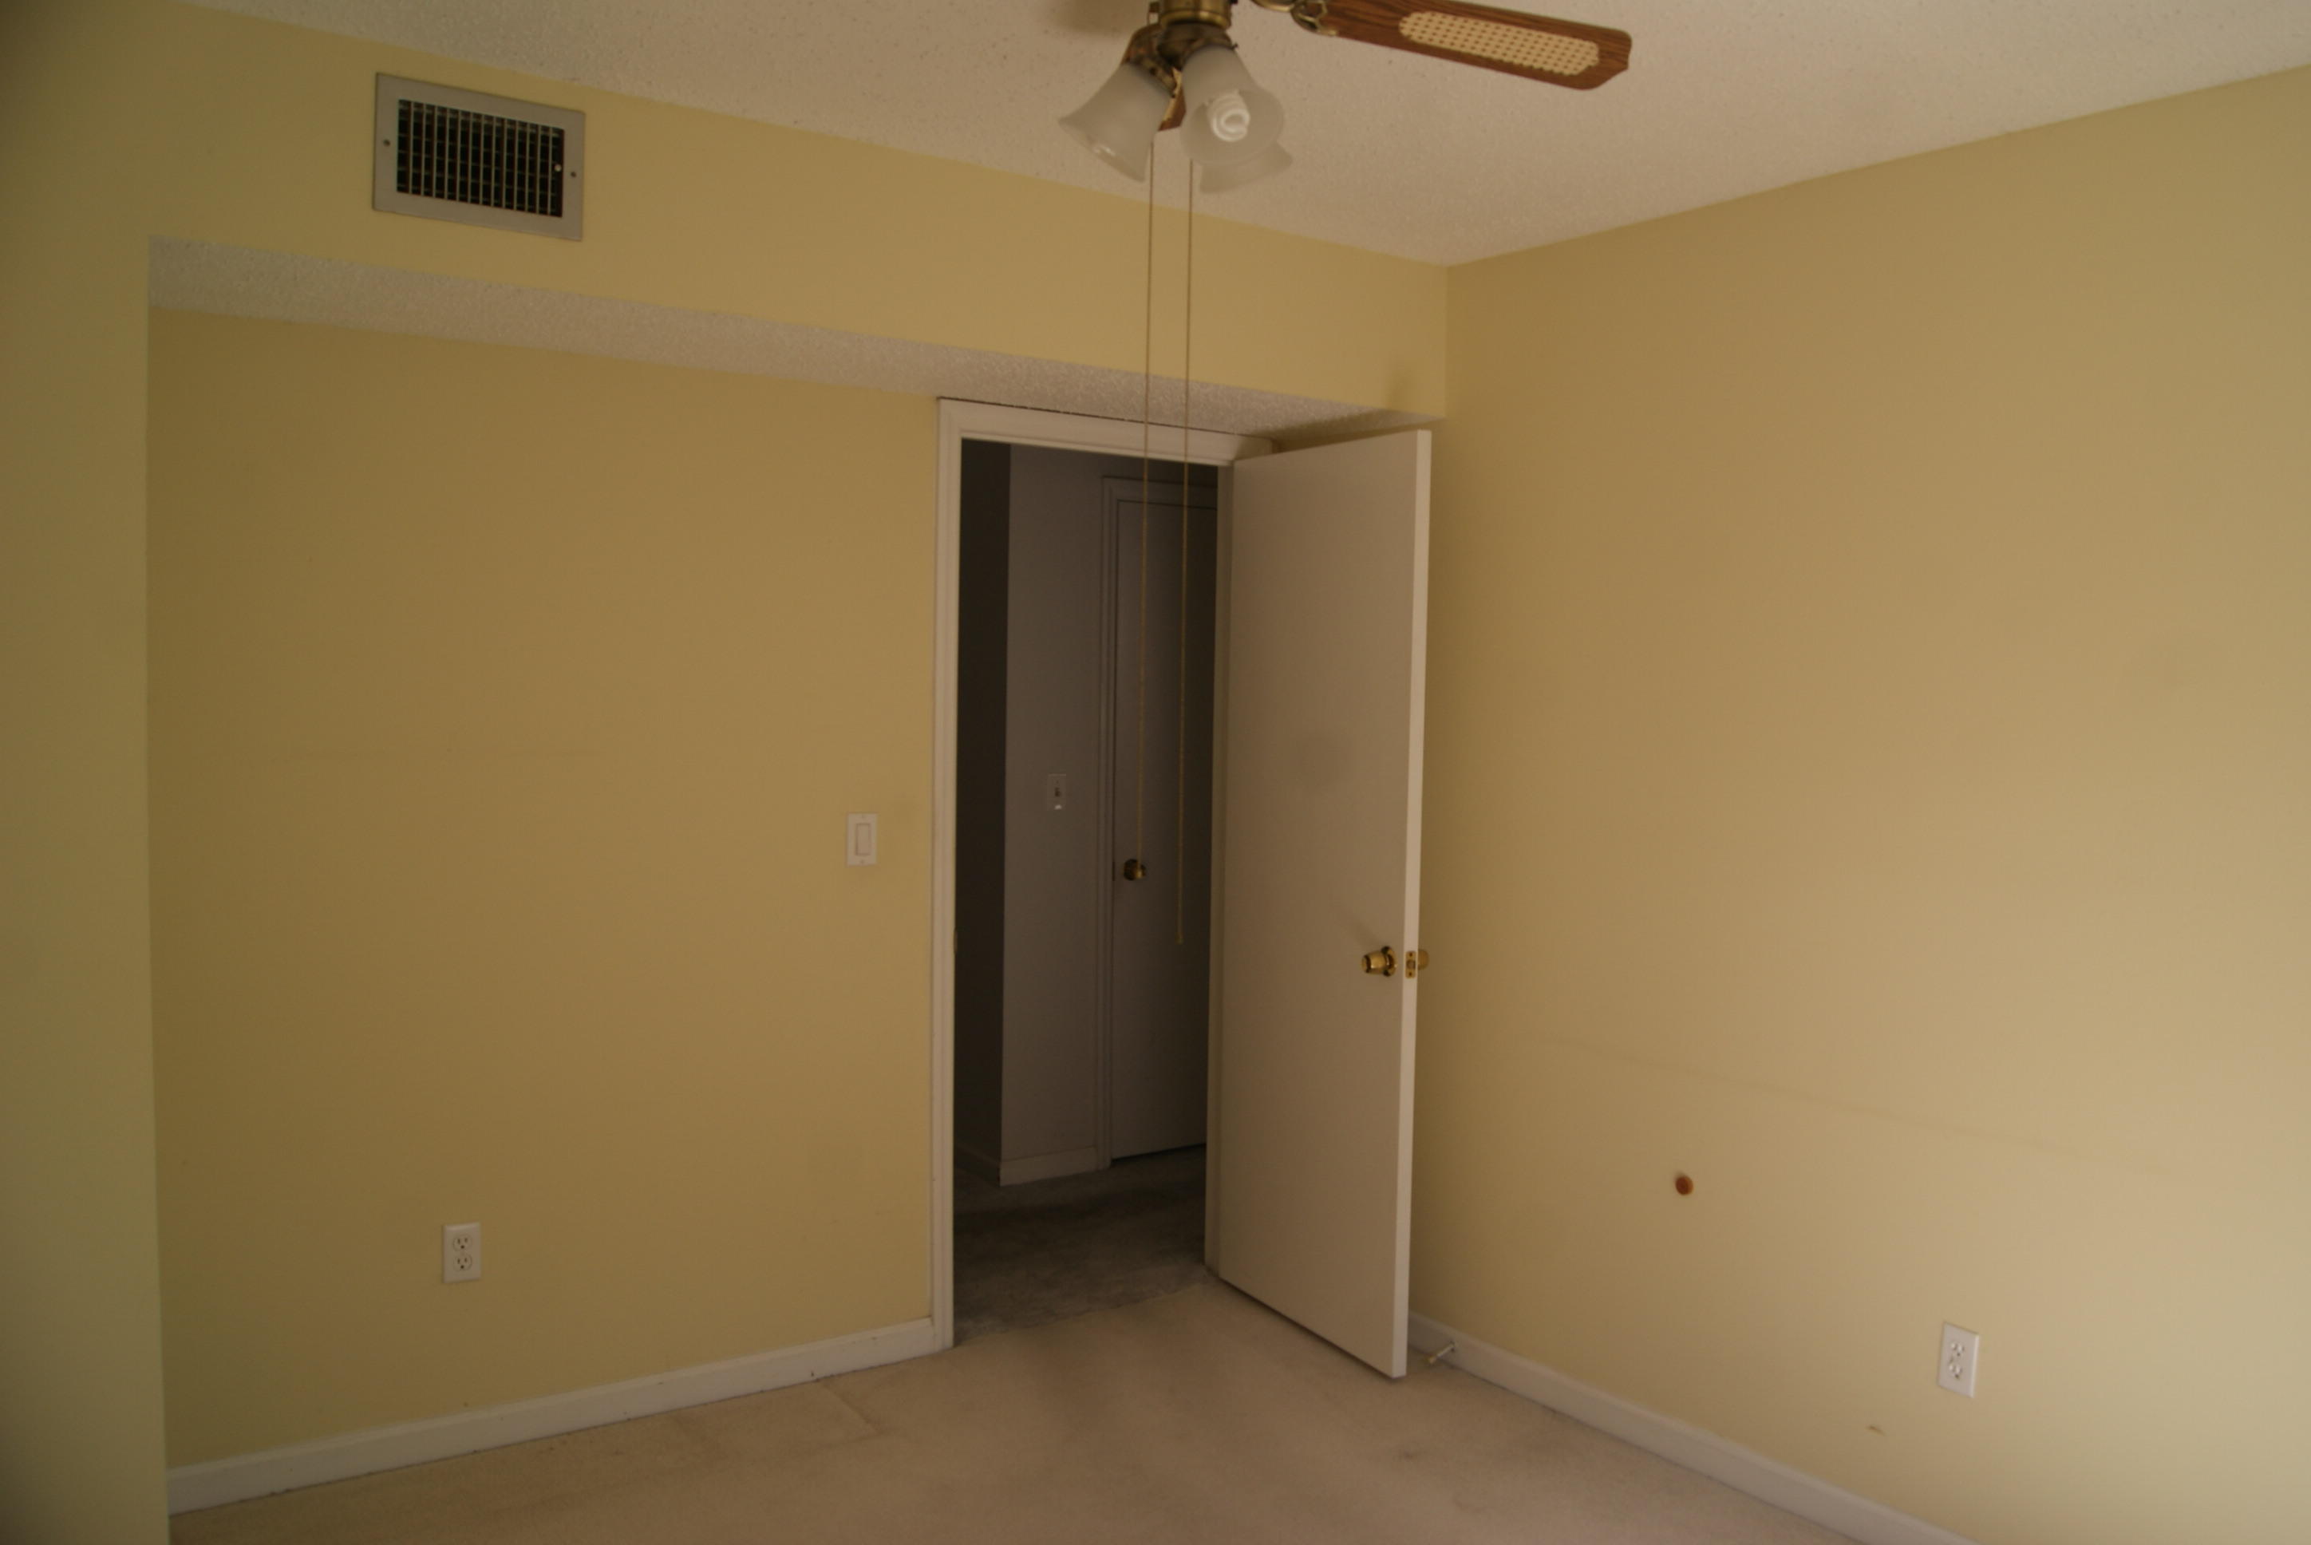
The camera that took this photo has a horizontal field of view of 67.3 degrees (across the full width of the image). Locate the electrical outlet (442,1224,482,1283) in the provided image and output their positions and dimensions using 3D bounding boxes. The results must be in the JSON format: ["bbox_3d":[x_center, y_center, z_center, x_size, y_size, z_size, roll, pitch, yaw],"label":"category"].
[{"bbox_3d":[-1.315,0.912,3.289,0.070,0.115,0.010,-1,3,-35],"label":"electrical outlet"}]

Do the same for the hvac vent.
[{"bbox_3d":[-1.053,-0.954,2.692,0.320,0.210,0.020,-1,3,-35],"label":"hvac vent"}]

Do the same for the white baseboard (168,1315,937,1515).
[{"bbox_3d":[-1.131,1.260,3.452,1.560,0.083,0.015,-1,3,-35],"label":"white baseboard"}]

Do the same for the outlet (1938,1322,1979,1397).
[{"bbox_3d":[1.348,0.987,2.905,0.010,0.115,0.070,-1,3,-35],"label":"outlet"}]

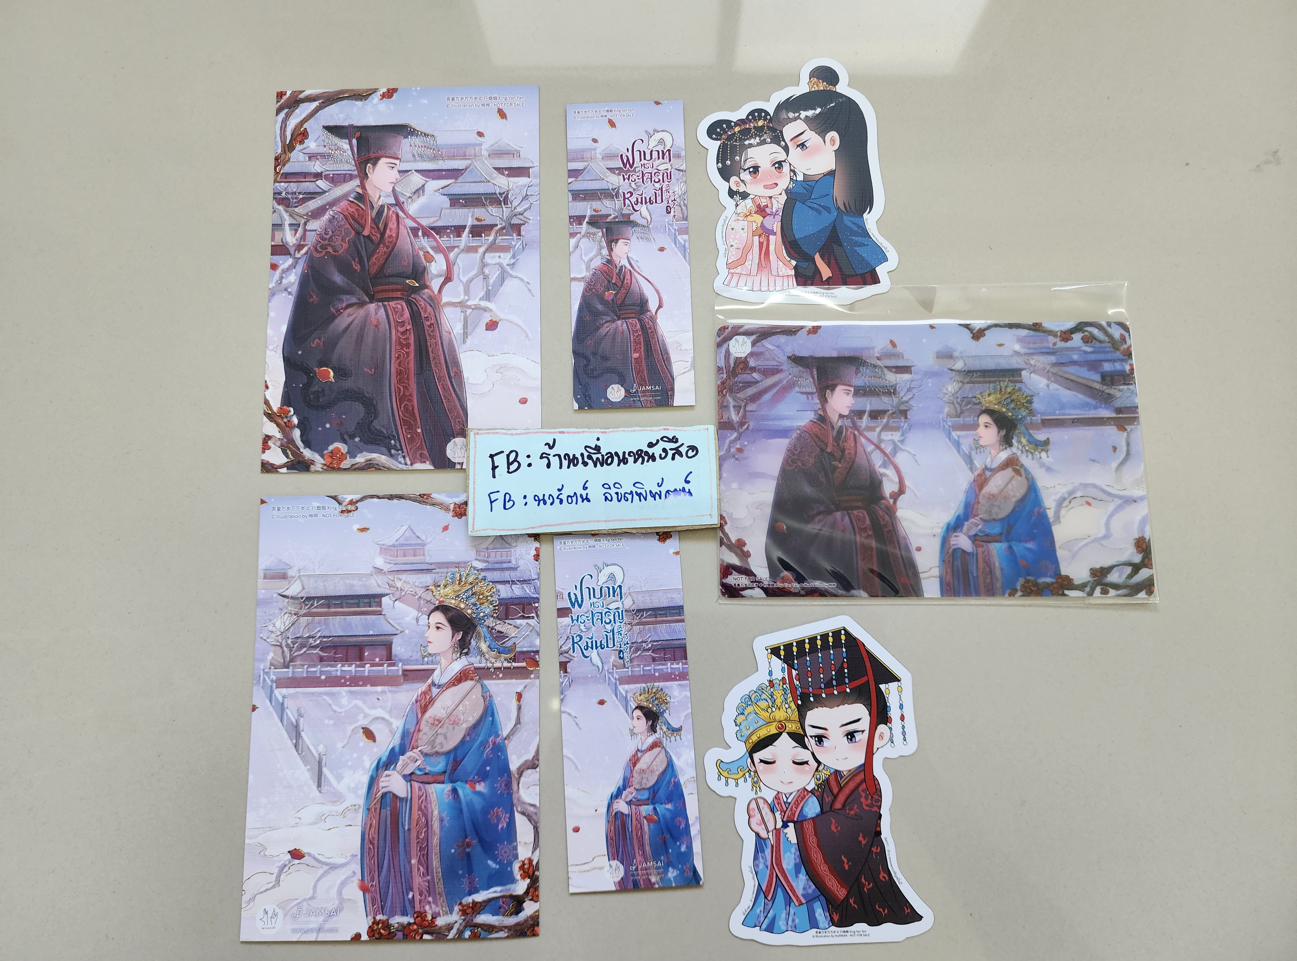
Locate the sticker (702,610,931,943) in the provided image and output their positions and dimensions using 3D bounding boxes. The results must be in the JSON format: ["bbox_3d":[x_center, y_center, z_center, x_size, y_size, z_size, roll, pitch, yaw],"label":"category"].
[{"bbox_3d":[0.058,0.103,0.300,0.076,0.002,0.110,-2,82,0],"label":"sticker"}]

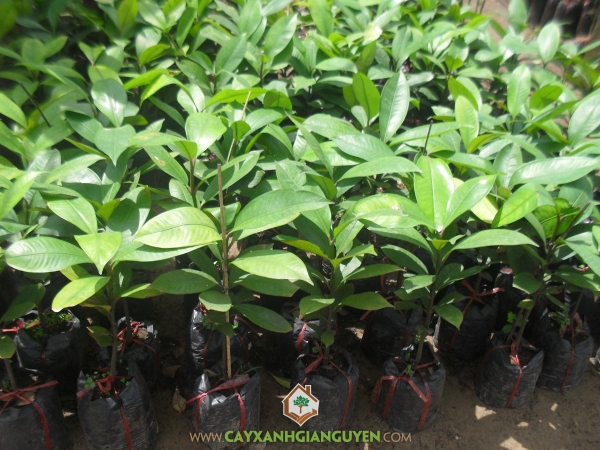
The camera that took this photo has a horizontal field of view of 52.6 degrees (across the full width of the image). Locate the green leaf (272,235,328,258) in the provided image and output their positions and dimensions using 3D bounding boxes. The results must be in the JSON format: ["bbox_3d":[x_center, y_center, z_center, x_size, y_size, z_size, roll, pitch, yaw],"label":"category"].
[{"bbox_3d":[-0.001,0.041,1.160,0.114,0.018,0.045,20,6,-10],"label":"green leaf"}]

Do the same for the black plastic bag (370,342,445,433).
[{"bbox_3d":[0.268,0.404,1.500,0.160,0.150,0.155,0,28,0],"label":"black plastic bag"}]

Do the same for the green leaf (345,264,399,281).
[{"bbox_3d":[0.156,0.103,1.320,0.135,0.030,0.050,-5,26,-19],"label":"green leaf"}]

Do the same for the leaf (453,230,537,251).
[{"bbox_3d":[0.363,0.033,1.145,0.165,0.030,0.055,0,31,-3],"label":"leaf"}]

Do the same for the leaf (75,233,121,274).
[{"bbox_3d":[-0.346,0.049,1.040,0.085,0.030,0.100,-13,44,-12],"label":"leaf"}]

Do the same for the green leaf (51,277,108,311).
[{"bbox_3d":[-0.474,0.148,1.310,0.135,0.025,0.060,-28,45,-22],"label":"green leaf"}]

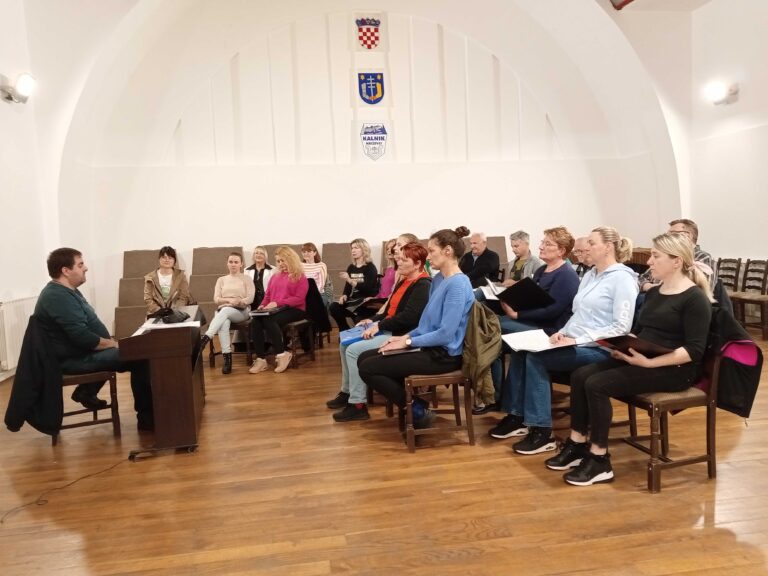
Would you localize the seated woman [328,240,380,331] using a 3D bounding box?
[{"bbox_3d":[-0.364,0.143,6.993,0.800,1.340,0.520,-6,5,-44],"label":"seated woman"}]

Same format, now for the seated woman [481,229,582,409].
[{"bbox_3d":[1.047,0.234,4.642,0.820,1.330,0.530,-4,5,-13],"label":"seated woman"}]

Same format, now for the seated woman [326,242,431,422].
[{"bbox_3d":[-0.057,0.302,4.772,0.800,1.270,0.520,-4,5,-13],"label":"seated woman"}]

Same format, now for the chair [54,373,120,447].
[{"bbox_3d":[-2.177,0.618,4.444,0.470,0.880,0.440,-5,5,-24],"label":"chair"}]

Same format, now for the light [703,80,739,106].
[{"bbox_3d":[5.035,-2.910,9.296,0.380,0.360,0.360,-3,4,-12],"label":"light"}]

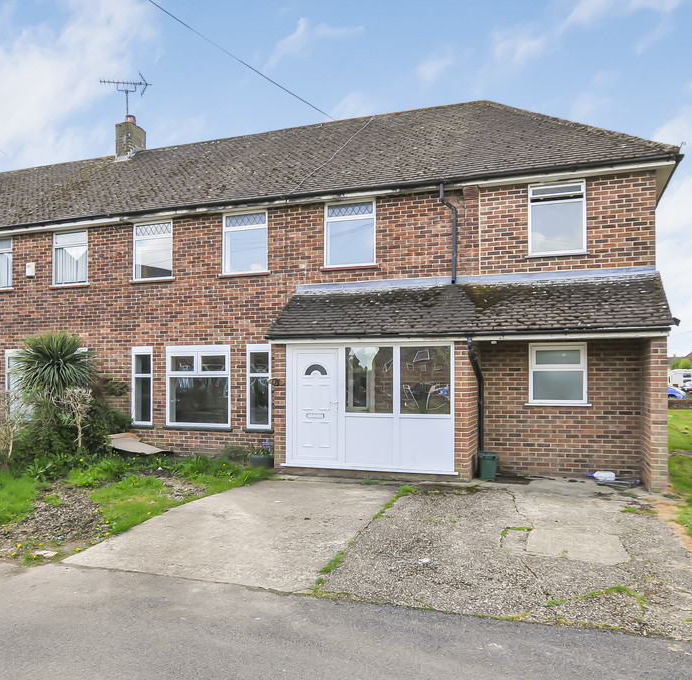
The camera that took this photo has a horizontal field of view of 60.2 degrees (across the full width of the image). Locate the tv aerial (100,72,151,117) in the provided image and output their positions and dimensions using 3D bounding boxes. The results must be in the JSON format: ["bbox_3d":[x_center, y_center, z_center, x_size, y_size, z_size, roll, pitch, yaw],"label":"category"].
[{"bbox_3d":[-5.840,-6.528,15.800,1.280,1.100,0.400,0,-2,-10],"label":"tv aerial"}]

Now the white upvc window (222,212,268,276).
[{"bbox_3d":[-1.931,-1.865,11.529,0.983,1.185,0.120,-1,-2,19],"label":"white upvc window"}]

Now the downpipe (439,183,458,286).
[{"bbox_3d":[1.706,-1.777,9.980,0.240,1.700,0.280,-1,-2,19],"label":"downpipe"}]

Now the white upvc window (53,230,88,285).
[{"bbox_3d":[-5.951,-1.777,12.938,0.944,1.131,0.120,-1,-2,19],"label":"white upvc window"}]

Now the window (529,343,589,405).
[{"bbox_3d":[3.378,0.541,9.505,0.883,0.983,0.120,-1,-2,19],"label":"window"}]

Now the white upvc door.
[{"bbox_3d":[-0.526,1.092,9.800,0.860,1.910,0.090,-1,-2,19],"label":"white upvc door"}]

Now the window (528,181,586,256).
[{"bbox_3d":[3.403,-1.947,9.600,0.880,1.180,0.100,-1,-2,19],"label":"window"}]

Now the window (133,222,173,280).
[{"bbox_3d":[-3.938,-1.825,12.233,0.966,1.156,0.120,-1,-2,19],"label":"window"}]

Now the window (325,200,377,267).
[{"bbox_3d":[0.075,-1.910,10.720,0.950,1.180,0.100,-1,-2,19],"label":"window"}]

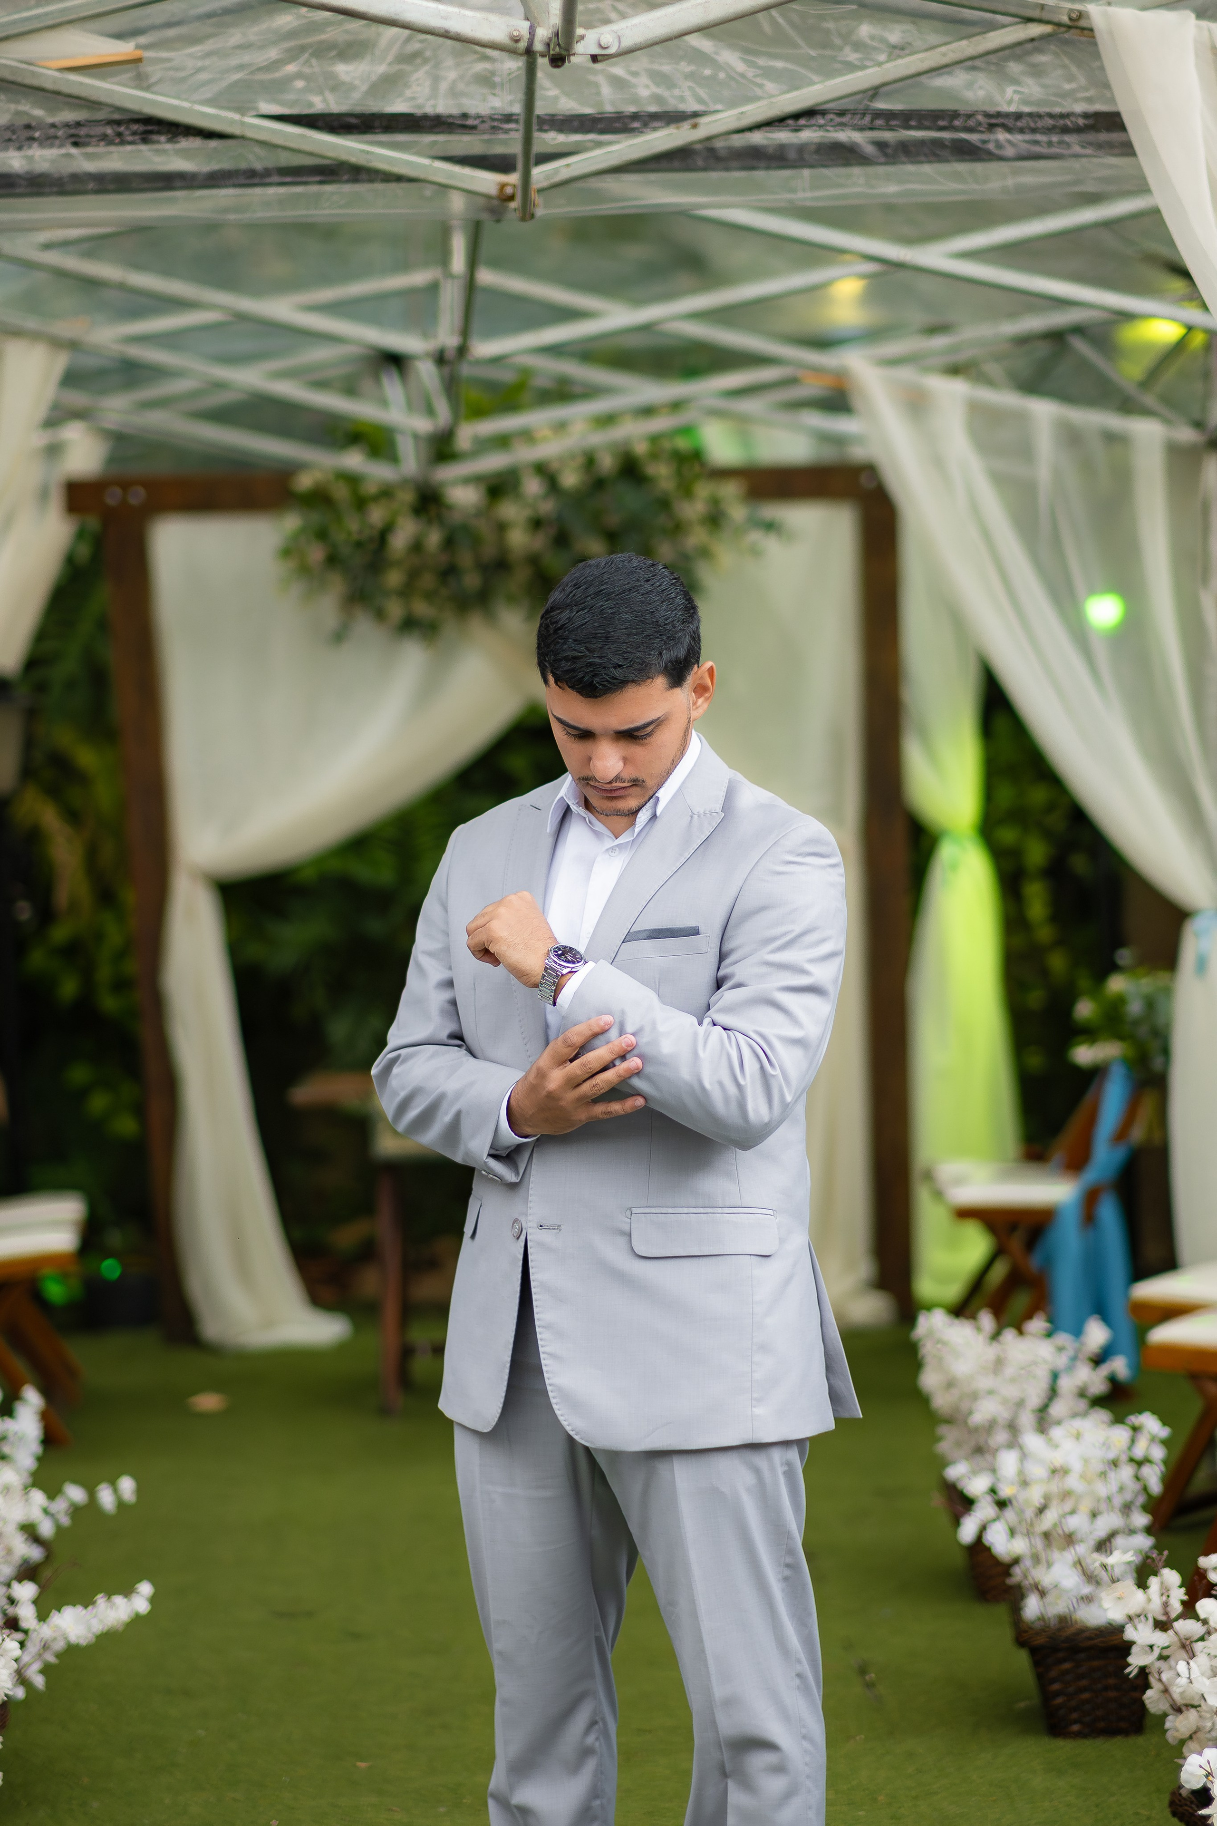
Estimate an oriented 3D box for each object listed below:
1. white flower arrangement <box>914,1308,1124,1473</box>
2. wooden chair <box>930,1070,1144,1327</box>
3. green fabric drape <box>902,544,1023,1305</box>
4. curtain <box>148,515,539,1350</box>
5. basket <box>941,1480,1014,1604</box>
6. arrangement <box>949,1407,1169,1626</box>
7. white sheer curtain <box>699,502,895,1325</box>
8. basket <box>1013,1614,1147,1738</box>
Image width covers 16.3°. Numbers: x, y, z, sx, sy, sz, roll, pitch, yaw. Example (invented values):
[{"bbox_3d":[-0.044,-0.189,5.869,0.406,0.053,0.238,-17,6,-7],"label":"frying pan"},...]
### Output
[{"bbox_3d":[0.730,0.871,7.570,0.360,0.320,0.380,-2,3,1],"label":"white flower arrangement"},{"bbox_3d":[0.991,0.704,9.800,0.460,0.760,0.430,-2,3,-2],"label":"wooden chair"},{"bbox_3d":[0.927,-0.051,11.250,0.360,2.140,0.250,-2,3,0],"label":"green fabric drape"},{"bbox_3d":[-0.660,0.032,10.820,1.020,2.100,0.280,-2,3,0],"label":"curtain"},{"bbox_3d":[0.716,1.105,7.550,0.225,0.180,0.340,-2,3,1],"label":"basket"},{"bbox_3d":[0.697,0.932,6.580,0.340,0.320,0.380,-2,3,1],"label":"arrangement"},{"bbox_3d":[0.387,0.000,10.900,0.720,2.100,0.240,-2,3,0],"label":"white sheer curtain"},{"bbox_3d":[0.730,1.148,6.580,0.225,0.180,0.340,-2,3,1],"label":"basket"}]

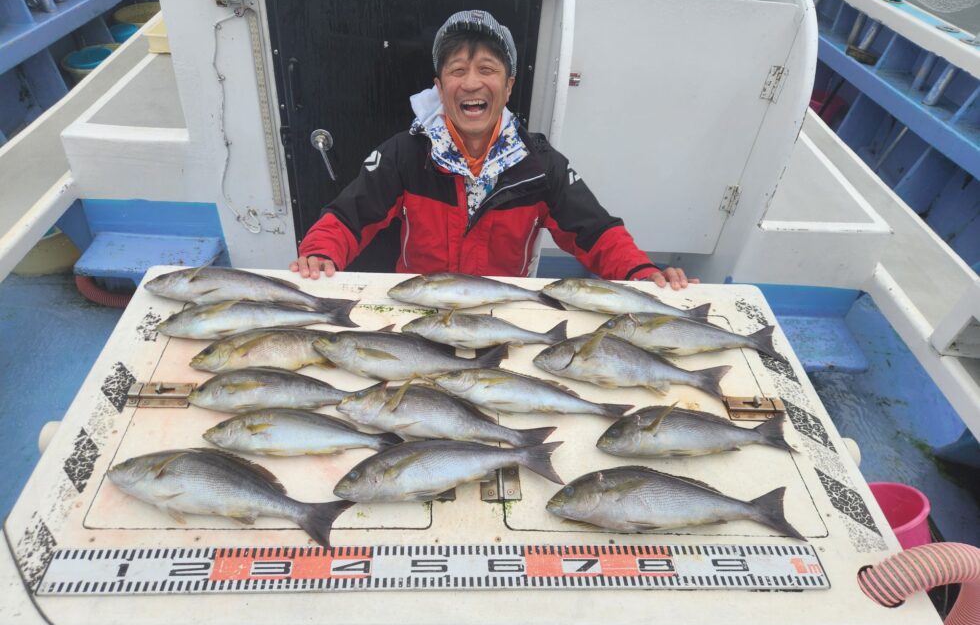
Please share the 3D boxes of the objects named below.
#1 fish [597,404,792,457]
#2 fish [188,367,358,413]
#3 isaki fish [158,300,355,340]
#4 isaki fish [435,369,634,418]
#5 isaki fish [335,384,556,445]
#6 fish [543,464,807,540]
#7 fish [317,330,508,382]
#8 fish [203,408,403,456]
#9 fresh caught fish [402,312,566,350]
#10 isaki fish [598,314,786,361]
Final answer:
[{"bbox_3d":[0.319,0.181,1.004,0.326,0.048,0.095,-3,42,-9],"label":"fish"},{"bbox_3d":[-0.316,0.119,1.028,0.301,0.044,0.085,-1,42,-8],"label":"fish"},{"bbox_3d":[-0.399,0.008,1.133,0.337,0.044,0.087,-5,42,-12],"label":"isaki fish"},{"bbox_3d":[0.071,0.134,1.049,0.335,0.049,0.080,7,41,2],"label":"isaki fish"},{"bbox_3d":[-0.064,0.157,1.006,0.342,0.050,0.098,6,41,1],"label":"isaki fish"},{"bbox_3d":[0.256,0.260,0.905,0.358,0.052,0.102,2,41,-4],"label":"fish"},{"bbox_3d":[-0.134,0.073,1.095,0.334,0.049,0.101,2,41,-3],"label":"fish"},{"bbox_3d":[-0.273,0.179,0.965,0.291,0.043,0.078,3,41,-3],"label":"fish"},{"bbox_3d":[-0.003,0.033,1.147,0.302,0.040,0.080,-1,42,-7],"label":"fresh caught fish"},{"bbox_3d":[0.367,0.040,1.185,0.354,0.053,0.095,1,41,-5],"label":"isaki fish"}]

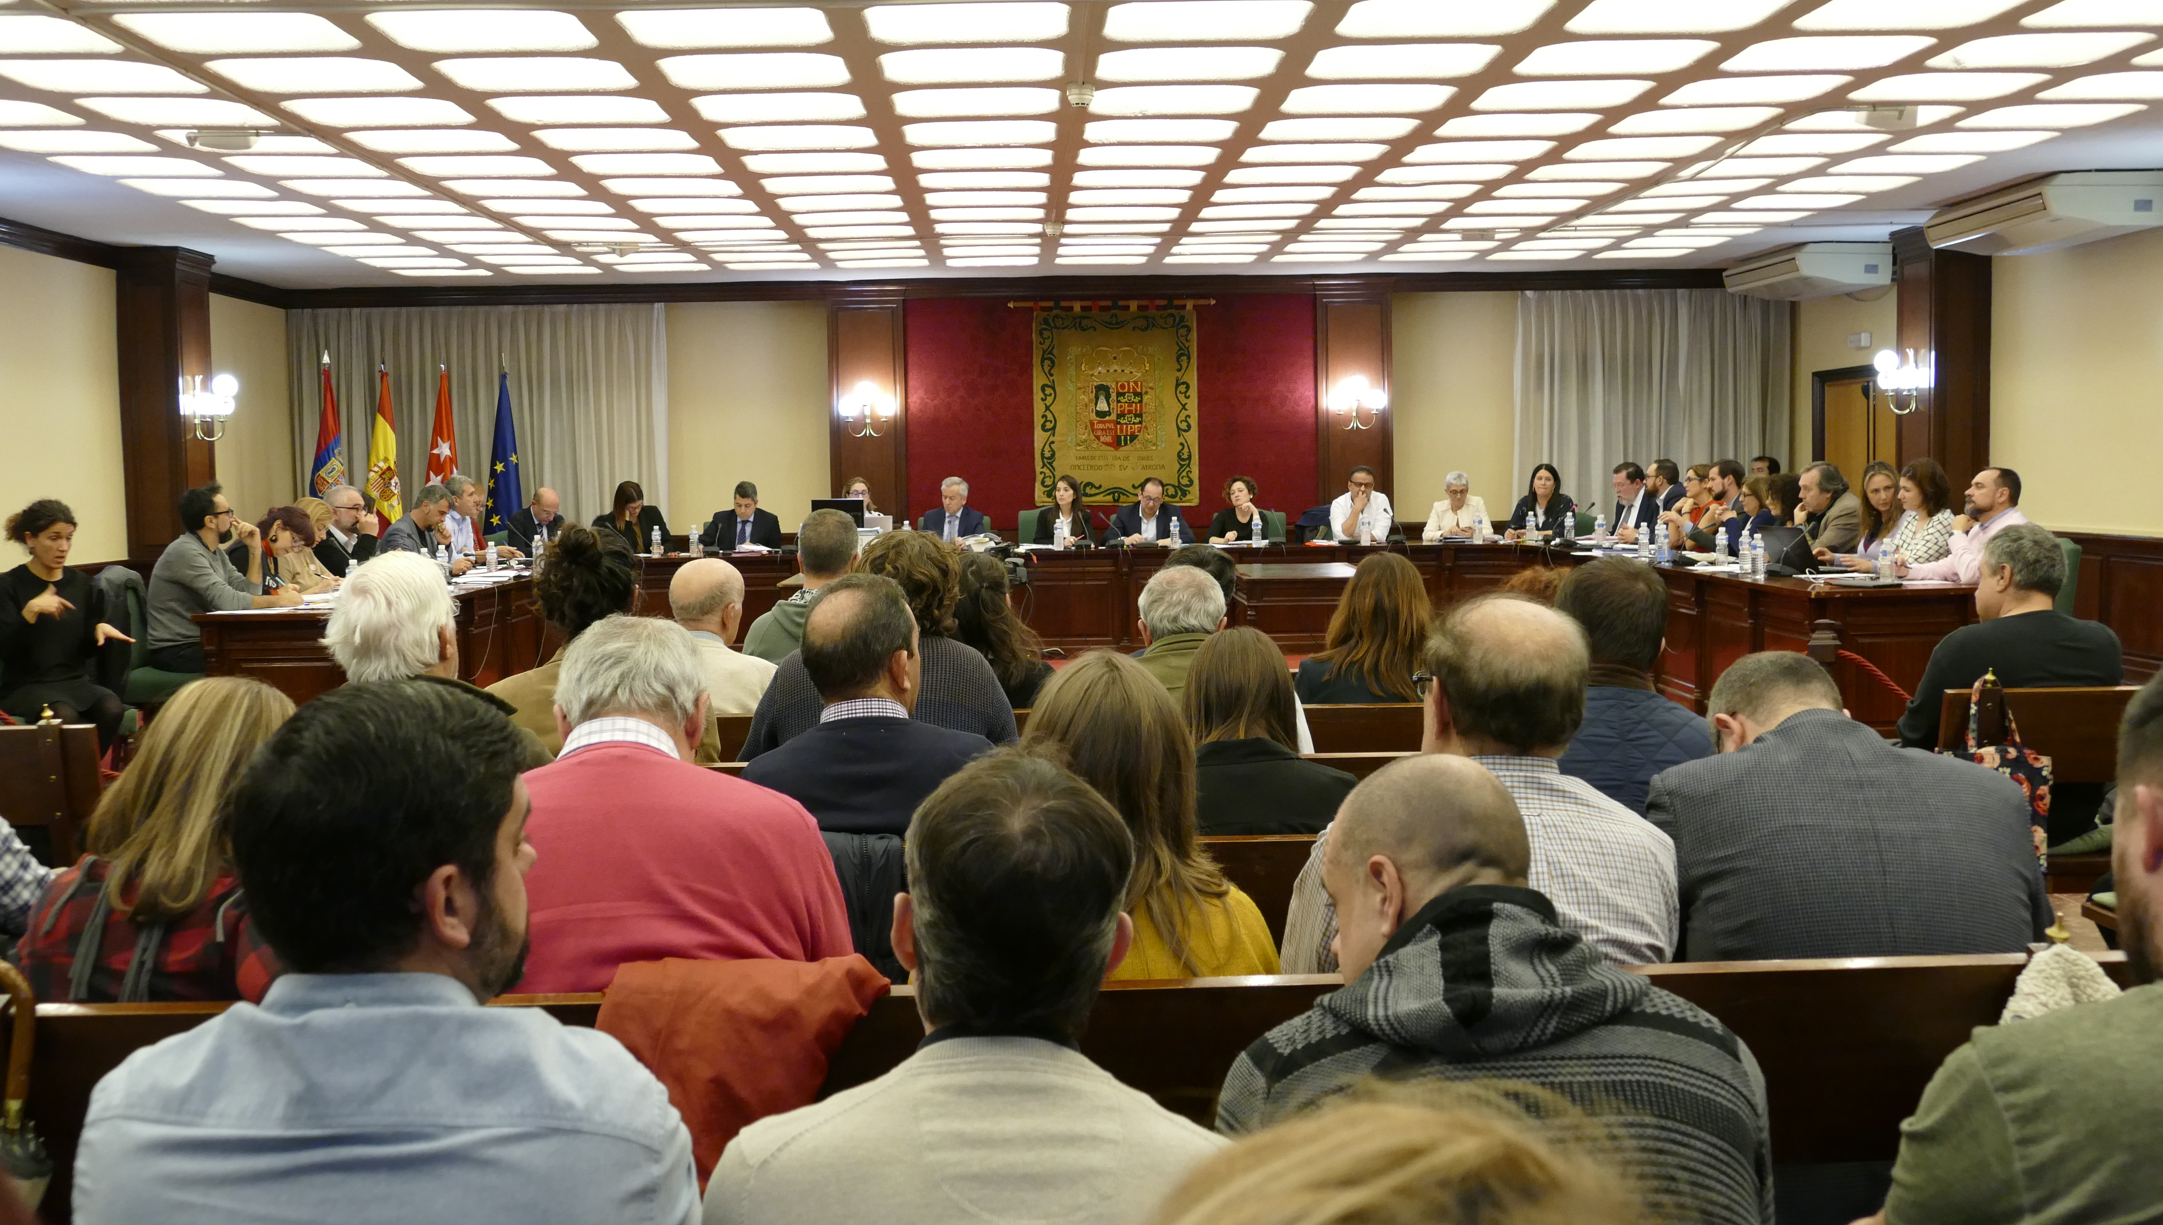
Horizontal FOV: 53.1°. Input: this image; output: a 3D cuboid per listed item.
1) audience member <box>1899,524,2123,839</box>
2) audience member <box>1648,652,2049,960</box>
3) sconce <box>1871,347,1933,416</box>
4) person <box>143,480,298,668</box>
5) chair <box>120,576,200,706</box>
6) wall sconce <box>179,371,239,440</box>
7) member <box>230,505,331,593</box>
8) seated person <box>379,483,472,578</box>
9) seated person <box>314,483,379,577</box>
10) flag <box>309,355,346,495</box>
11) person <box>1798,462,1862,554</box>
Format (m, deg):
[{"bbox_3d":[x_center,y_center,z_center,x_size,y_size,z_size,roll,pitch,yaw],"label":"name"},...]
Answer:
[{"bbox_3d":[2.365,0.345,5.631,0.580,1.180,0.800,-2,4,-14],"label":"audience member"},{"bbox_3d":[1.025,0.591,3.050,0.550,1.090,0.820,-1,4,-6],"label":"audience member"},{"bbox_3d":[5.163,-1.458,13.671,0.270,0.430,0.400,-1,4,-2],"label":"sconce"},{"bbox_3d":[-3.951,0.067,10.060,0.820,1.330,0.500,-1,4,0],"label":"person"},{"bbox_3d":[-4.103,0.260,10.018,0.610,1.000,0.540,-1,4,-2],"label":"chair"},{"bbox_3d":[-5.468,-1.290,13.579,0.270,0.430,0.400,-1,4,-2],"label":"wall sconce"},{"bbox_3d":[-3.808,0.078,10.365,0.740,1.184,0.480,0,4,21],"label":"member"},{"bbox_3d":[-3.821,-0.067,12.462,0.780,1.310,0.500,-1,4,-2],"label":"seated person"},{"bbox_3d":[-4.056,-0.061,12.154,0.750,1.302,0.500,-1,4,5],"label":"seated person"},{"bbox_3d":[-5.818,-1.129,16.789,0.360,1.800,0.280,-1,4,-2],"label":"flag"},{"bbox_3d":[3.959,-0.169,11.745,0.780,1.272,0.520,-1,4,-4],"label":"person"}]

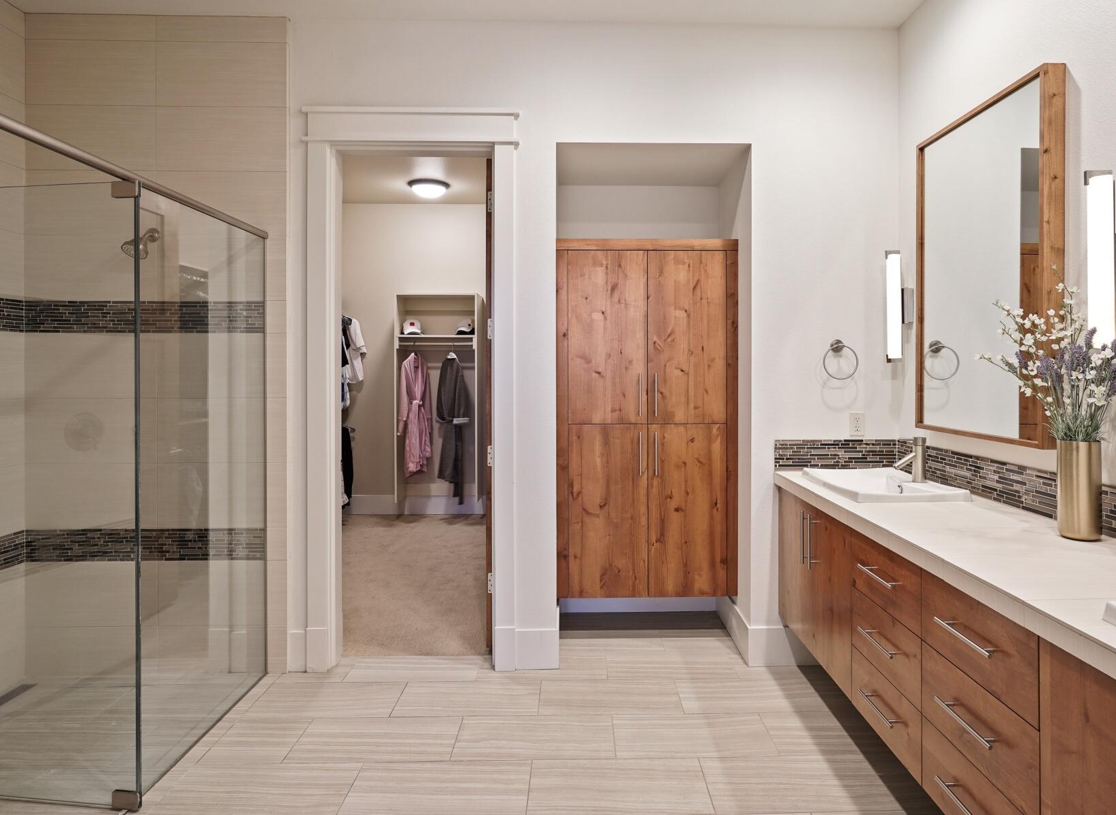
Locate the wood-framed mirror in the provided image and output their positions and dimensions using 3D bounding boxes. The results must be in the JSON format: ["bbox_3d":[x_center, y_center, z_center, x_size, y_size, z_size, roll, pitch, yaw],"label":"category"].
[{"bbox_3d":[1.635,-0.517,2.250,0.068,1.250,0.700,0,3,2],"label":"wood-framed mirror"}]

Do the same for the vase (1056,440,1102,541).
[{"bbox_3d":[1.592,0.252,1.767,0.105,0.288,0.105,0,3,1],"label":"vase"}]

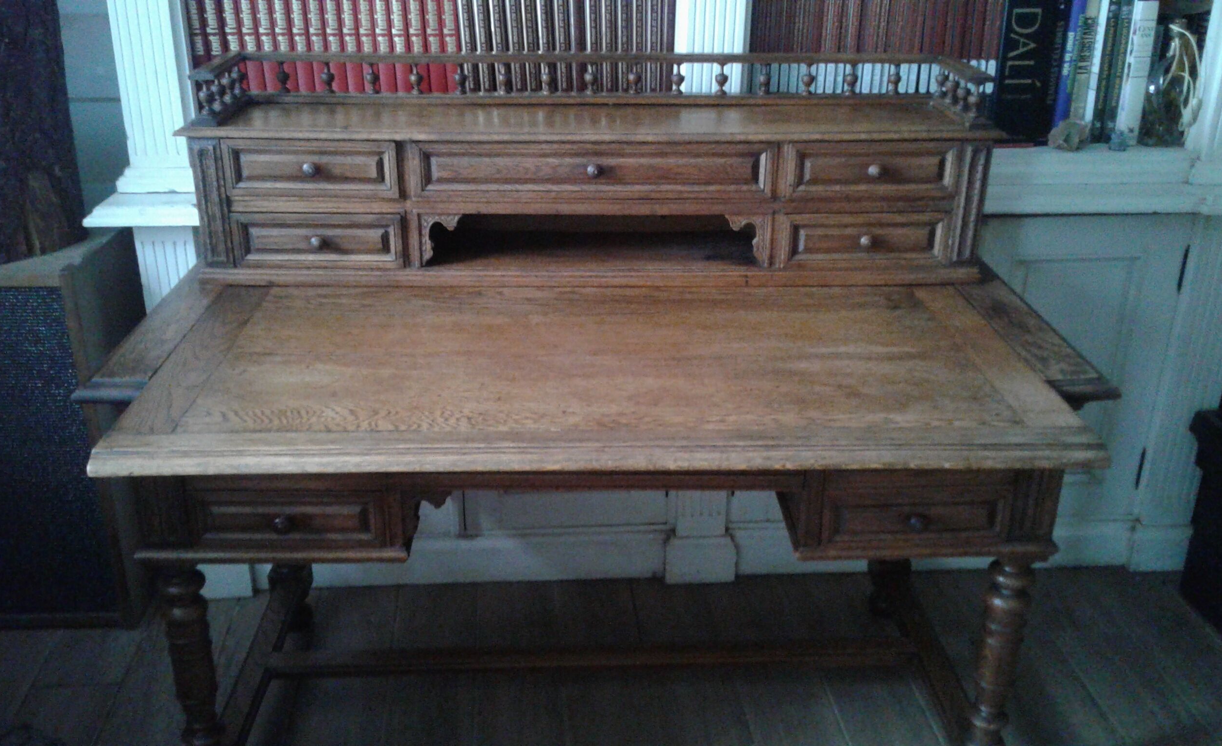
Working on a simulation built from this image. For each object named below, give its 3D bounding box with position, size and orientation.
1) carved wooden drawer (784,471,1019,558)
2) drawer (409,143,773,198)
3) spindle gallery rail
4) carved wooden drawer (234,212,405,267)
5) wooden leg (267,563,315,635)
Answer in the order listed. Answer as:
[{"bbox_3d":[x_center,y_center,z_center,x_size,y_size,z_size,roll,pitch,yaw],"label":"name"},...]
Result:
[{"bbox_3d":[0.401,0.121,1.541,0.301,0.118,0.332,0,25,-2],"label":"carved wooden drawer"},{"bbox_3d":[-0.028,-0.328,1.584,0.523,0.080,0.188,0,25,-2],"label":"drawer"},{"bbox_3d":[-0.022,-0.431,1.574,1.131,0.066,0.232,0,25,-2],"label":"spindle gallery rail"},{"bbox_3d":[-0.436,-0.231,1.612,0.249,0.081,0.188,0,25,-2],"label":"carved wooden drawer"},{"bbox_3d":[-0.614,0.267,1.939,0.089,0.510,0.089,0,25,-2],"label":"wooden leg"}]

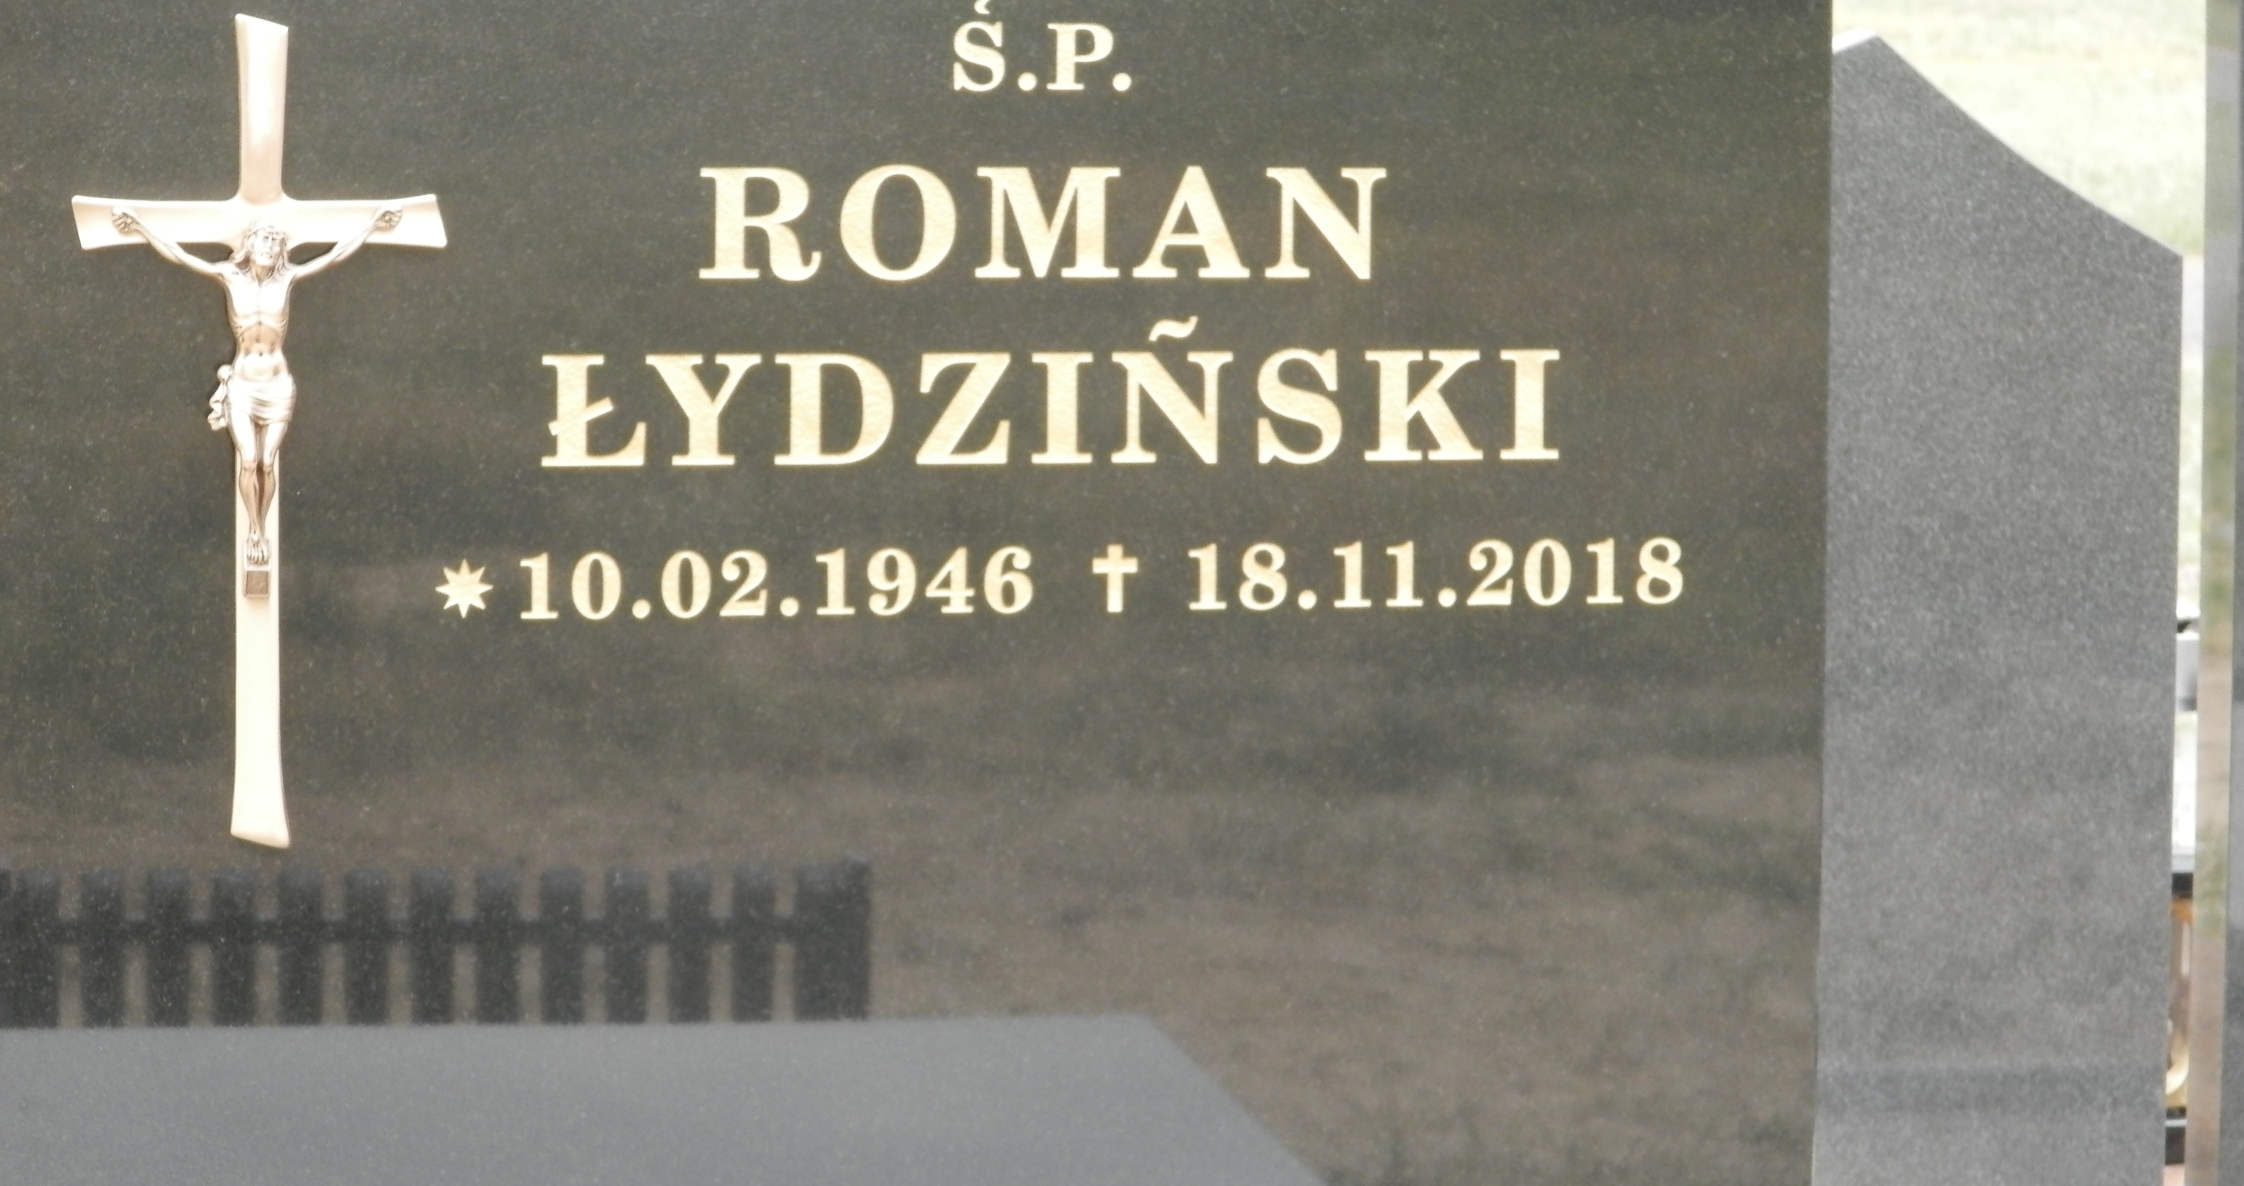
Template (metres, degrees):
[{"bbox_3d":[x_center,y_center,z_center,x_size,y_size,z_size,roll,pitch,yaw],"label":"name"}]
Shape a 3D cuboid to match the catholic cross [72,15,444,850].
[{"bbox_3d":[-0.417,-0.078,4.135,0.182,0.405,0.036,-1,6,-9],"label":"catholic cross"}]

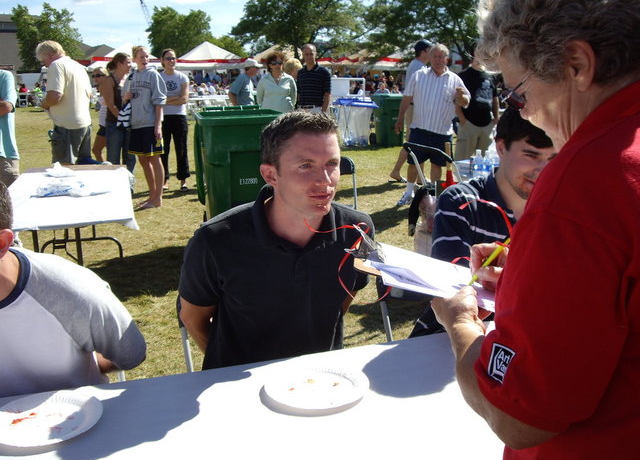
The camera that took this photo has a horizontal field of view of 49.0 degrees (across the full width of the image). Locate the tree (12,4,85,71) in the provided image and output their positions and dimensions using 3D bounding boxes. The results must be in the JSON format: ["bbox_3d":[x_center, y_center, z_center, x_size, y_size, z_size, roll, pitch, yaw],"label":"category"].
[{"bbox_3d":[-21.868,-14.640,56.176,6.000,7.700,5.800,0,12,0],"label":"tree"}]

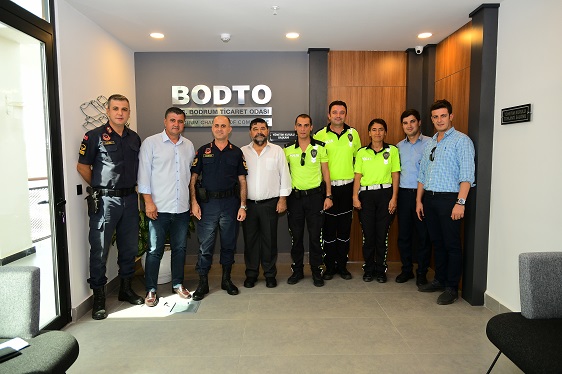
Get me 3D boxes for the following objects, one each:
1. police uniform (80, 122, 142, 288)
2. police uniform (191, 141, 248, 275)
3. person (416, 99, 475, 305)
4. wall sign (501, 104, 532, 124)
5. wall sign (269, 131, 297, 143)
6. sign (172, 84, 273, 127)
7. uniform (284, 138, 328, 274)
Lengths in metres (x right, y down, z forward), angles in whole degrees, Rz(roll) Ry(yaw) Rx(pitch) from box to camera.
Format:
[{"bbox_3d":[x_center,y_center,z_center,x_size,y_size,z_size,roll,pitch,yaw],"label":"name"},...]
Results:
[{"bbox_3d":[-1.448,0.150,3.203,0.520,1.390,0.330,-4,6,-36],"label":"police uniform"},{"bbox_3d":[-0.614,0.202,3.652,0.540,1.310,0.300,-1,5,-11],"label":"police uniform"},{"bbox_3d":[1.494,0.124,3.438,0.520,1.810,0.360,5,7,44],"label":"person"},{"bbox_3d":[1.779,-0.545,2.842,0.018,0.122,0.340,0,5,-1],"label":"wall sign"},{"bbox_3d":[0.038,-0.595,4.441,0.330,0.122,0.018,0,5,-1],"label":"wall sign"},{"bbox_3d":[-0.684,-0.950,4.394,1.180,0.480,0.035,0,5,-1],"label":"sign"},{"bbox_3d":[0.268,0.214,3.858,0.480,1.420,0.280,0,5,7],"label":"uniform"}]

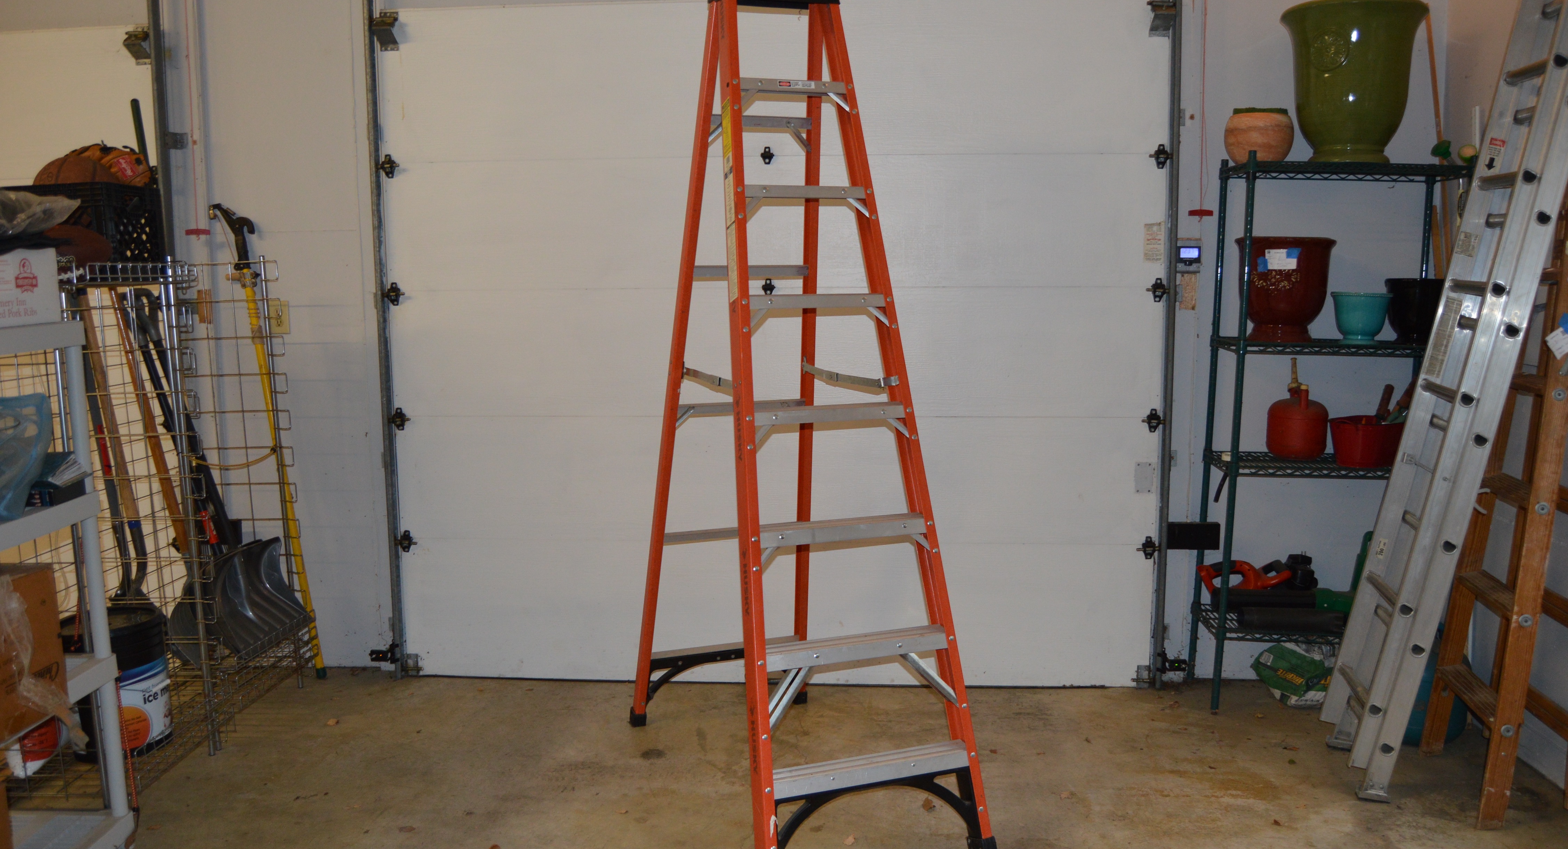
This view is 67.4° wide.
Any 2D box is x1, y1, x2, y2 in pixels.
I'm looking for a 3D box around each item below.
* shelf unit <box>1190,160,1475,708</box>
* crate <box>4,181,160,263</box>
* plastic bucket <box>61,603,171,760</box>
[{"bbox_3d":[1.884,0.038,4.106,0.765,1.900,0.370,2,6,3],"label":"shelf unit"},{"bbox_3d":[-2.151,-0.583,3.607,0.330,0.280,0.330,0,6,2],"label":"crate"},{"bbox_3d":[-2.025,0.789,3.578,0.298,0.380,0.298,0,6,0],"label":"plastic bucket"}]

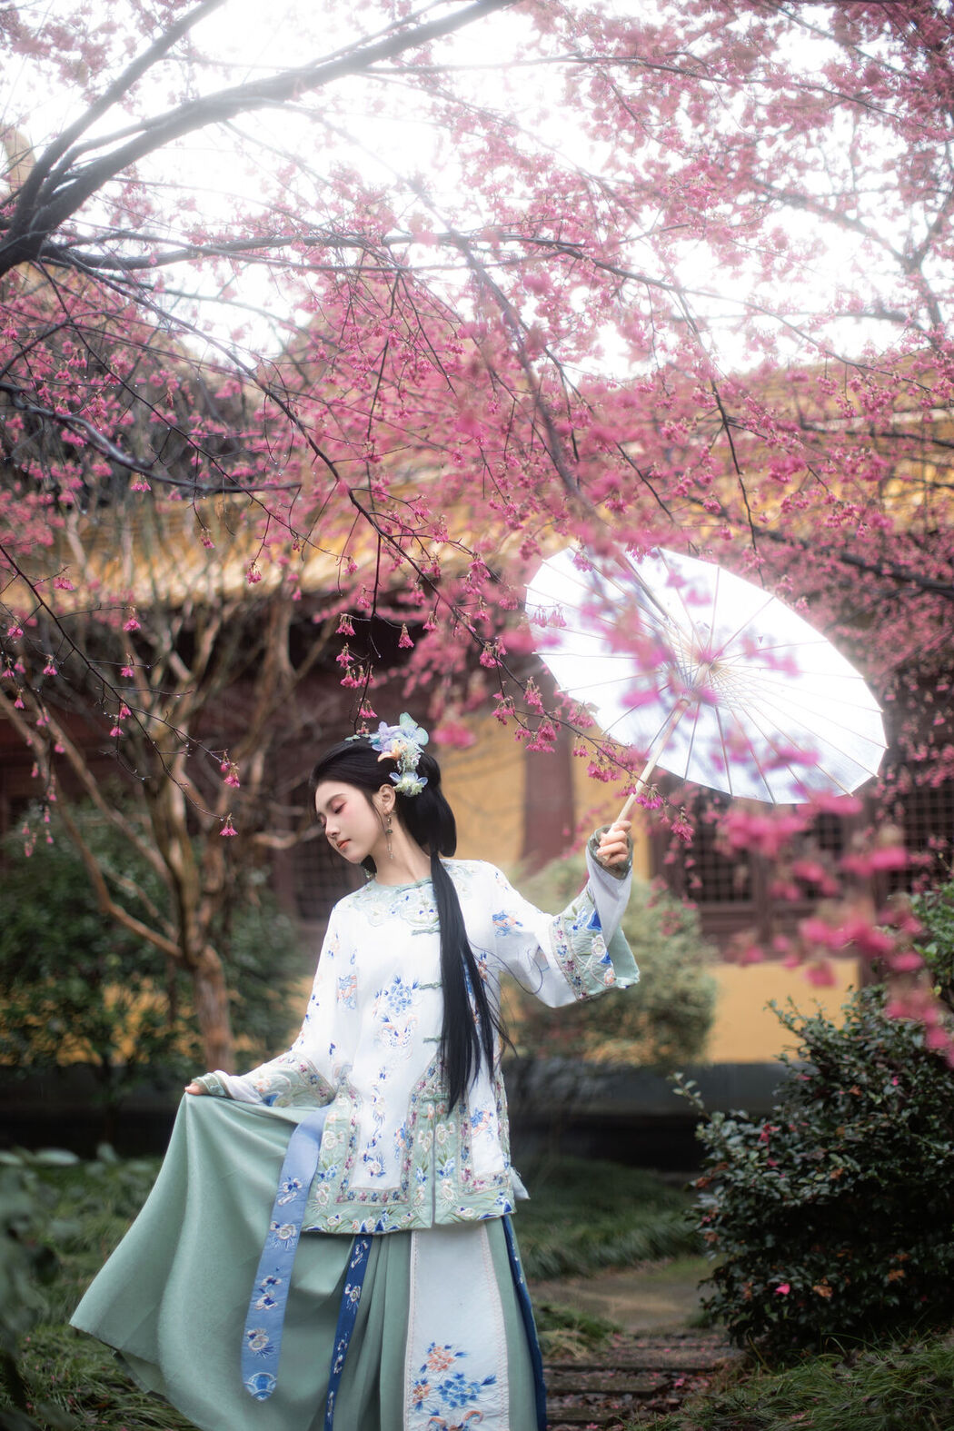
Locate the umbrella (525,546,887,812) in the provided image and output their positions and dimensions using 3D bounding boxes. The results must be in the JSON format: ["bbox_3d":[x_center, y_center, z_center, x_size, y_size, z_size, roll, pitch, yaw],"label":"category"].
[{"bbox_3d":[0.364,0.072,3.852,0.805,0.540,0.805,31,-27,0],"label":"umbrella"}]

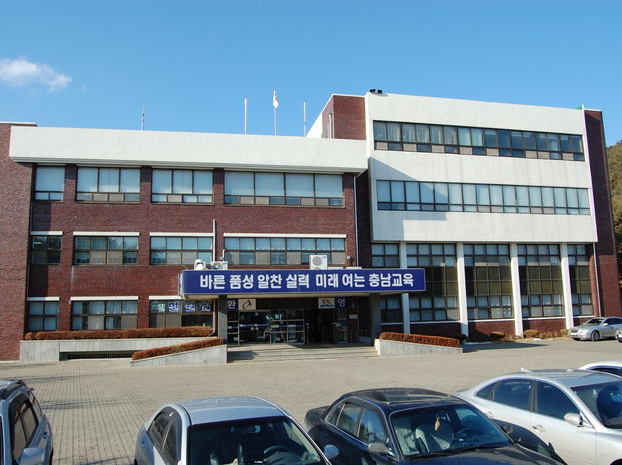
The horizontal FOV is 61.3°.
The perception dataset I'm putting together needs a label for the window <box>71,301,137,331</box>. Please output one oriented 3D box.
[{"bbox_3d":[-11.972,4.853,30.477,3.632,1.724,0.120,0,-8,-11],"label":"window"}]

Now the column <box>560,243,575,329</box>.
[{"bbox_3d":[19.149,4.141,39.270,0.450,6.741,0.420,1,-8,-14],"label":"column"}]

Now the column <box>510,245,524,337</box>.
[{"bbox_3d":[14.946,4.178,38.058,0.420,6.878,0.420,1,-9,-12],"label":"column"}]

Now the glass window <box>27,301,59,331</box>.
[{"bbox_3d":[-14.669,4.535,28.650,1.685,1.717,0.120,1,-7,-12],"label":"glass window"}]

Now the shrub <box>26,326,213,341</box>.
[{"bbox_3d":[-10.592,5.692,29.466,9.800,0.520,0.750,0,-8,-11],"label":"shrub"}]

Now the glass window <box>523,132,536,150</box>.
[{"bbox_3d":[15.548,-6.473,37.355,1.001,1.379,0.120,0,-8,-12],"label":"glass window"}]

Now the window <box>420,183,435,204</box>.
[{"bbox_3d":[8.046,-2.726,36.280,1.020,1.539,0.100,1,-9,-12],"label":"window"}]

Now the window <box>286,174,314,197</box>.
[{"bbox_3d":[-0.719,-2.938,32.784,1.811,1.462,0.120,1,-7,-12],"label":"window"}]

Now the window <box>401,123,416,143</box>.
[{"bbox_3d":[6.667,-6.838,35.858,0.930,1.374,0.120,1,-7,-12],"label":"window"}]

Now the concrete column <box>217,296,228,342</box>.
[{"bbox_3d":[-4.548,4.722,27.125,0.450,2.861,0.450,1,-8,-12],"label":"concrete column"}]

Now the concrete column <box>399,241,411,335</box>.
[{"bbox_3d":[6.538,4.129,36.156,0.420,6.878,0.420,1,-9,-12],"label":"concrete column"}]

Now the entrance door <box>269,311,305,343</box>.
[{"bbox_3d":[-1.413,5.756,31.805,2.144,2.096,0.120,1,-9,-12],"label":"entrance door"}]

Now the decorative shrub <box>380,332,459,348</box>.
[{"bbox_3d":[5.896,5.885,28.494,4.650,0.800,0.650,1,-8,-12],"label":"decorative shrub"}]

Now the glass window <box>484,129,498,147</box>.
[{"bbox_3d":[13.062,-6.840,38.076,1.050,1.389,0.100,1,-9,-12],"label":"glass window"}]

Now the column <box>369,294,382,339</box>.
[{"bbox_3d":[3.429,4.617,27.786,0.440,2.659,0.500,0,-8,-12],"label":"column"}]

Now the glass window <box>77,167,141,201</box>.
[{"bbox_3d":[-11.517,-2.682,29.882,3.444,2.034,0.120,0,-8,-12],"label":"glass window"}]

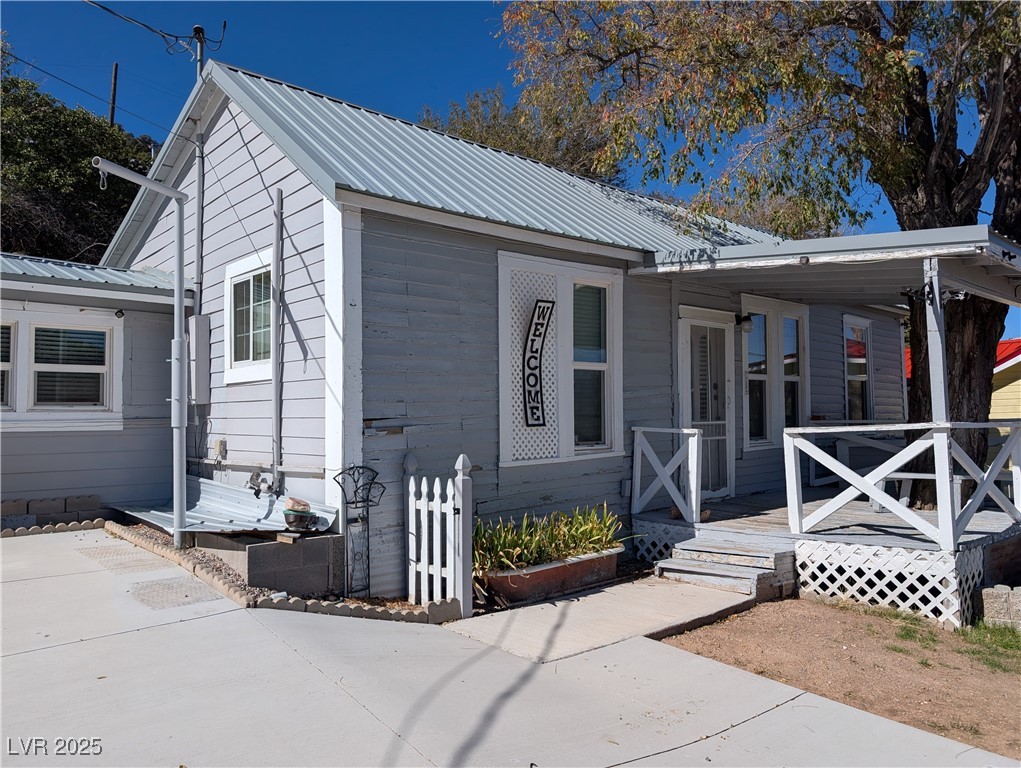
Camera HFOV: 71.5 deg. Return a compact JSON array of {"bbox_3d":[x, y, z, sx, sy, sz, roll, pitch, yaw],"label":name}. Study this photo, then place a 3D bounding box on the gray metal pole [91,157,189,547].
[{"bbox_3d":[-2.930,-0.142,5.674,0.150,3.080,0.945,-1,-2,17],"label":"gray metal pole"}]

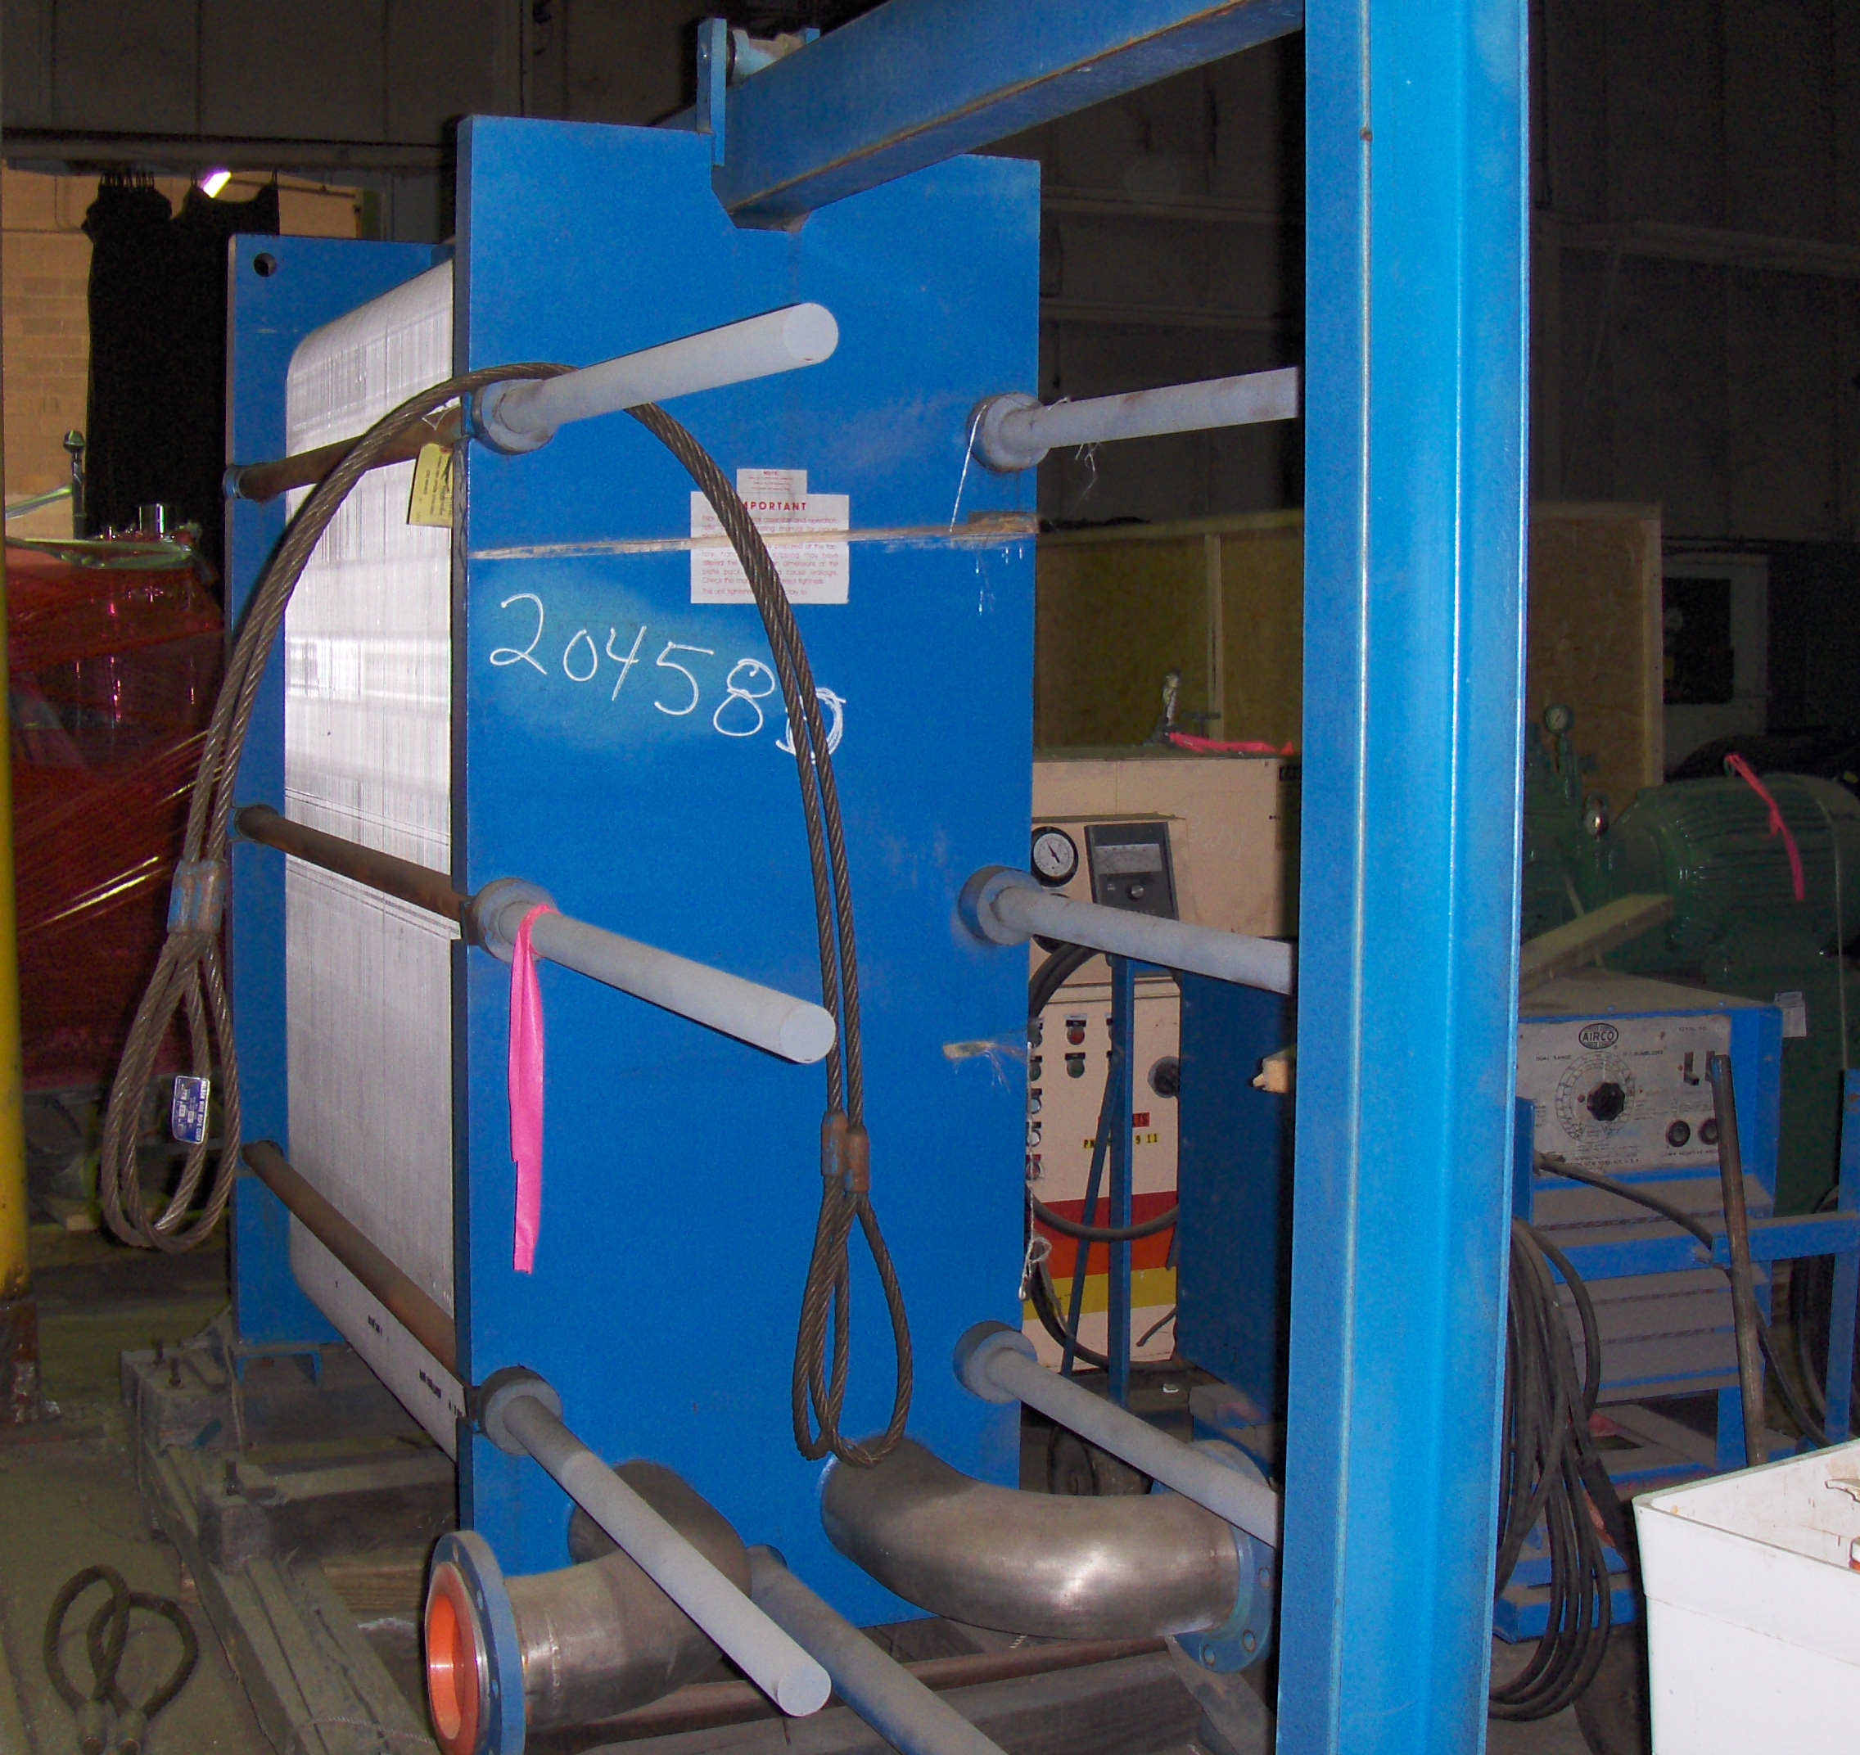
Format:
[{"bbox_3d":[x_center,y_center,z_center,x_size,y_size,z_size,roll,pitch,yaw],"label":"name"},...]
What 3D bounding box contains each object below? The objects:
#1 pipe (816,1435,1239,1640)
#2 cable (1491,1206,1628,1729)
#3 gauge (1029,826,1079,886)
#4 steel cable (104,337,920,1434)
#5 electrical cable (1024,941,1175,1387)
[{"bbox_3d":[0.113,0.816,3.402,0.360,0.171,0.430,-2,6,-24],"label":"pipe"},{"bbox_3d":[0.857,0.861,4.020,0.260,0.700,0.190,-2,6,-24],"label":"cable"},{"bbox_3d":[0.251,-0.041,5.650,0.127,0.127,0.050,-2,-14,-24],"label":"gauge"},{"bbox_3d":[-0.459,0.078,3.183,0.963,1.338,0.170,-2,6,-24],"label":"steel cable"},{"bbox_3d":[0.305,0.460,4.700,0.330,0.750,0.200,-2,6,-24],"label":"electrical cable"}]

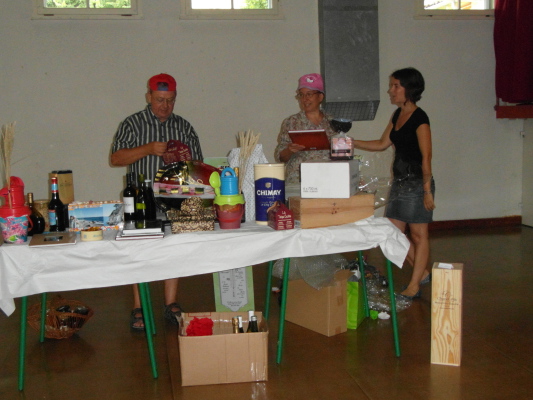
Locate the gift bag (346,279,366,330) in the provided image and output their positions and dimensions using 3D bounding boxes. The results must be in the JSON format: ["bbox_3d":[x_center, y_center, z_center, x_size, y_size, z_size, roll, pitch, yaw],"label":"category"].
[{"bbox_3d":[0.575,0.653,4.174,0.110,0.320,0.260,2,8,22],"label":"gift bag"}]

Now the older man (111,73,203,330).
[{"bbox_3d":[-0.713,0.012,4.101,0.580,1.670,0.430,-3,8,-10],"label":"older man"}]

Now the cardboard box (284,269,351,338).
[{"bbox_3d":[0.313,0.644,4.130,0.185,0.360,0.455,-8,10,-38],"label":"cardboard box"}]

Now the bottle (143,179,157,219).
[{"bbox_3d":[-0.689,0.015,3.744,0.070,0.265,0.070,-1,7,0],"label":"bottle"}]

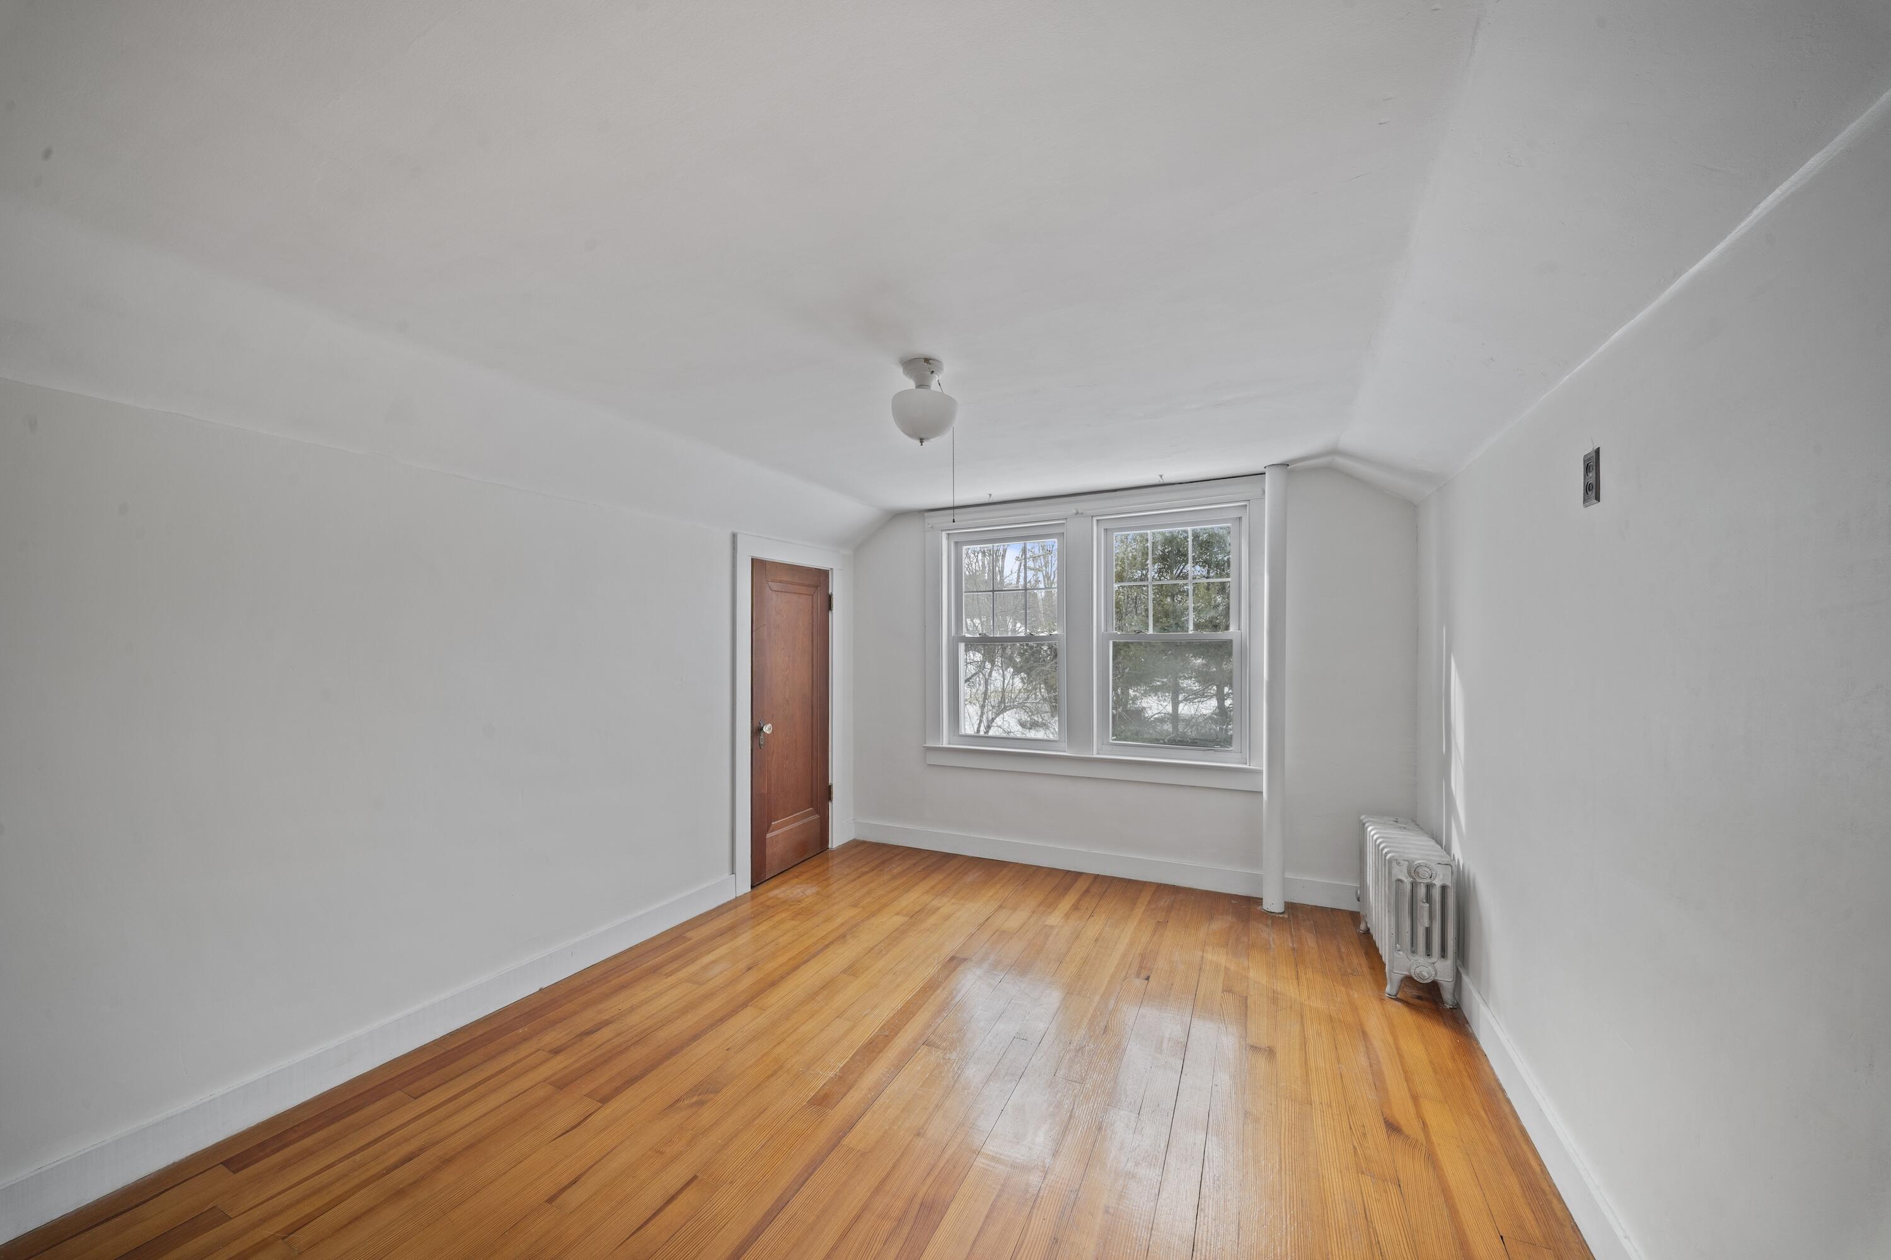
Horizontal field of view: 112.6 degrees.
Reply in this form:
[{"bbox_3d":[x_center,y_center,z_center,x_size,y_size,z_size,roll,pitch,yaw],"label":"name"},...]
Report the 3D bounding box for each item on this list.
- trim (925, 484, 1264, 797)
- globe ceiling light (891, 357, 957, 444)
[{"bbox_3d":[0.732,0.033,3.462,1.906,1.540,0.100,-1,-2,26],"label":"trim"},{"bbox_3d":[-0.071,-0.685,1.923,0.204,0.241,0.204,0,-2,0],"label":"globe ceiling light"}]

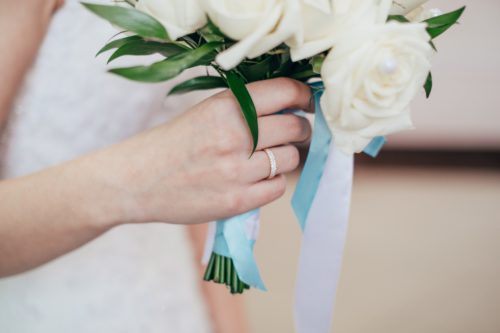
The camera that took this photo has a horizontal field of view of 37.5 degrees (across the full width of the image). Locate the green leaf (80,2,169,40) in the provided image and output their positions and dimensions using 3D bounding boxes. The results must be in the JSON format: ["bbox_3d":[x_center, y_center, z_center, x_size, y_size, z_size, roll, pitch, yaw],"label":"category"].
[{"bbox_3d":[-0.080,-0.096,0.475,0.066,0.015,0.020,23,0,-18],"label":"green leaf"}]

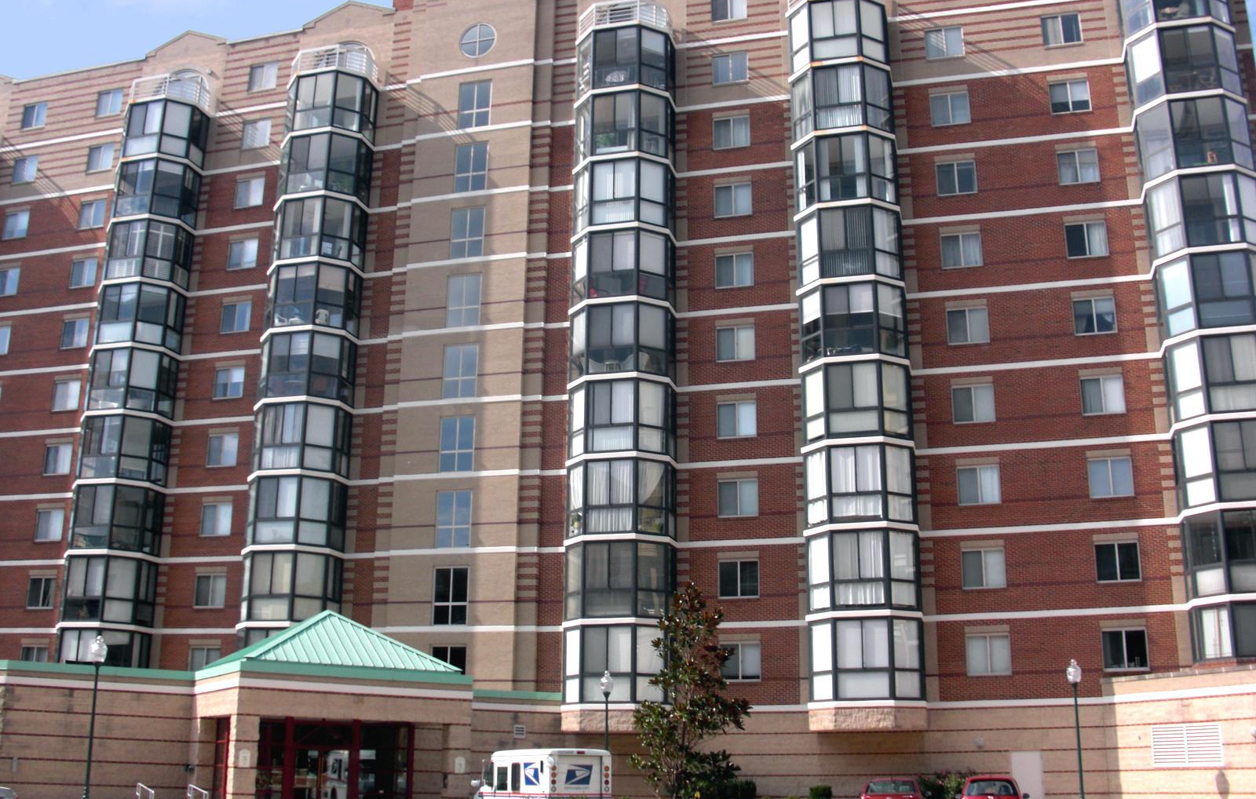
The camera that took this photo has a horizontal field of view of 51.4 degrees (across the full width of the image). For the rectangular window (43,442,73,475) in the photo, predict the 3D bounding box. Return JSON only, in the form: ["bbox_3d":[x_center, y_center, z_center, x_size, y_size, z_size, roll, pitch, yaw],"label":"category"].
[{"bbox_3d":[-22.991,2.475,52.778,1.367,1.258,0.140,-4,-17,15],"label":"rectangular window"}]

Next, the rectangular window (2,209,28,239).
[{"bbox_3d":[-26.683,-7.614,56.965,1.340,1.290,0.150,-4,-17,15],"label":"rectangular window"}]

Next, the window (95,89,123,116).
[{"bbox_3d":[-22.814,-13.041,57.526,1.365,1.267,0.150,-4,-17,15],"label":"window"}]

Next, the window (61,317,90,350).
[{"bbox_3d":[-23.021,-2.758,54.385,1.357,1.304,0.120,-4,-17,15],"label":"window"}]

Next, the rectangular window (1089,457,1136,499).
[{"bbox_3d":[15.476,2.482,41.831,1.390,1.290,0.130,-4,-17,15],"label":"rectangular window"}]

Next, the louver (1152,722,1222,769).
[{"bbox_3d":[15.683,9.712,36.626,0.120,1.240,2.380,9,-18,-26],"label":"louver"}]

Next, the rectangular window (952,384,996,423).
[{"bbox_3d":[11.402,0.145,42.997,1.340,1.230,0.120,-4,-17,15],"label":"rectangular window"}]

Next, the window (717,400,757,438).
[{"bbox_3d":[3.788,0.708,45.304,1.340,1.290,0.150,-4,-17,15],"label":"window"}]

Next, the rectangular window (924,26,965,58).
[{"bbox_3d":[11.442,-12.873,47.198,1.365,1.267,0.150,-4,-17,15],"label":"rectangular window"}]

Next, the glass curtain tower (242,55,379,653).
[{"bbox_3d":[-12.211,-1.482,49.077,3.550,26.000,2.150,-4,-17,15],"label":"glass curtain tower"}]

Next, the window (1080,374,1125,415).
[{"bbox_3d":[15.348,-0.145,42.189,1.365,1.267,0.150,-4,-17,15],"label":"window"}]

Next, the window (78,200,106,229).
[{"bbox_3d":[-22.966,-7.929,55.993,1.357,1.304,0.120,-4,-17,15],"label":"window"}]

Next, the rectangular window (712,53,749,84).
[{"bbox_3d":[3.823,-12.300,48.604,1.350,1.240,0.140,-4,-17,15],"label":"rectangular window"}]

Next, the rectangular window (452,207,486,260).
[{"bbox_3d":[-6.155,-6.381,50.264,1.380,2.130,0.130,-4,-17,15],"label":"rectangular window"}]

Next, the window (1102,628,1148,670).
[{"bbox_3d":[15.207,7.640,39.910,1.365,1.267,0.150,-4,-17,15],"label":"window"}]

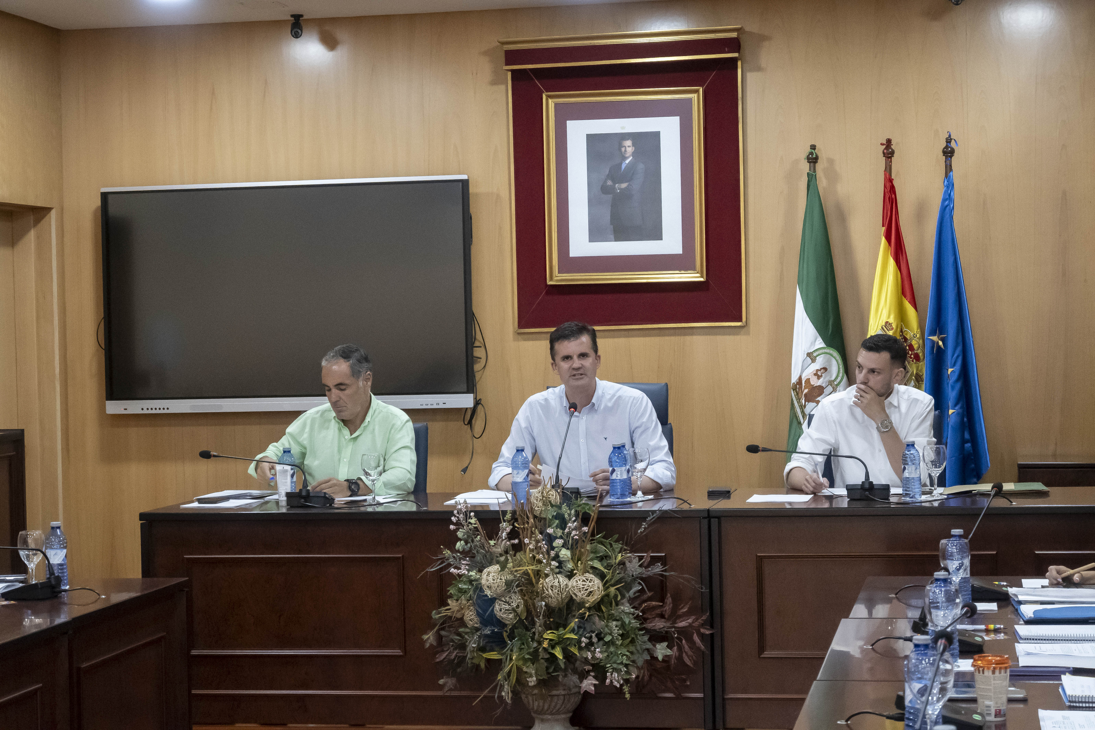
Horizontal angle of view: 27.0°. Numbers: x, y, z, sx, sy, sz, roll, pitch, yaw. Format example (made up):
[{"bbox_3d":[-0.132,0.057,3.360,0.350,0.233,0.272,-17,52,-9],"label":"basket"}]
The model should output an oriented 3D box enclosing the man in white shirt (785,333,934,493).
[{"bbox_3d":[1.181,0.548,8.426,0.580,1.331,0.750,-1,1,18],"label":"man in white shirt"}]

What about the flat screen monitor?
[{"bbox_3d":[-1.172,-0.309,10.284,1.712,1.028,0.090,-1,1,11],"label":"flat screen monitor"}]

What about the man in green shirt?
[{"bbox_3d":[-0.827,0.591,9.004,0.634,1.341,0.780,-1,1,14],"label":"man in green shirt"}]

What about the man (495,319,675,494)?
[{"bbox_3d":[0.152,0.535,8.648,0.680,1.400,0.750,-1,1,7],"label":"man"}]

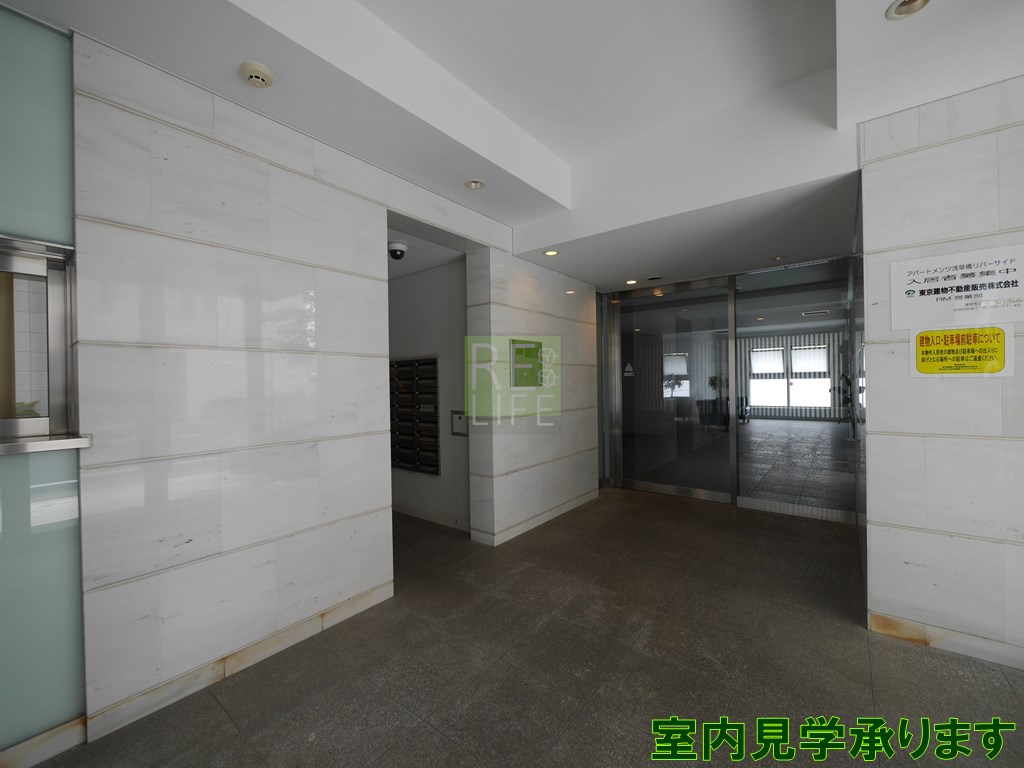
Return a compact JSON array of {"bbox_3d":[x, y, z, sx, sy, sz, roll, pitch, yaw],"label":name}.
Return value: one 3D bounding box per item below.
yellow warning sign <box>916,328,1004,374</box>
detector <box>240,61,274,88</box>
[{"bbox_3d":[1.860,-0.137,1.717,0.260,0.189,0.008,-1,0,37],"label":"yellow warning sign"},{"bbox_3d":[-0.939,-1.133,1.525,0.102,0.042,0.102,-1,0,39],"label":"detector"}]

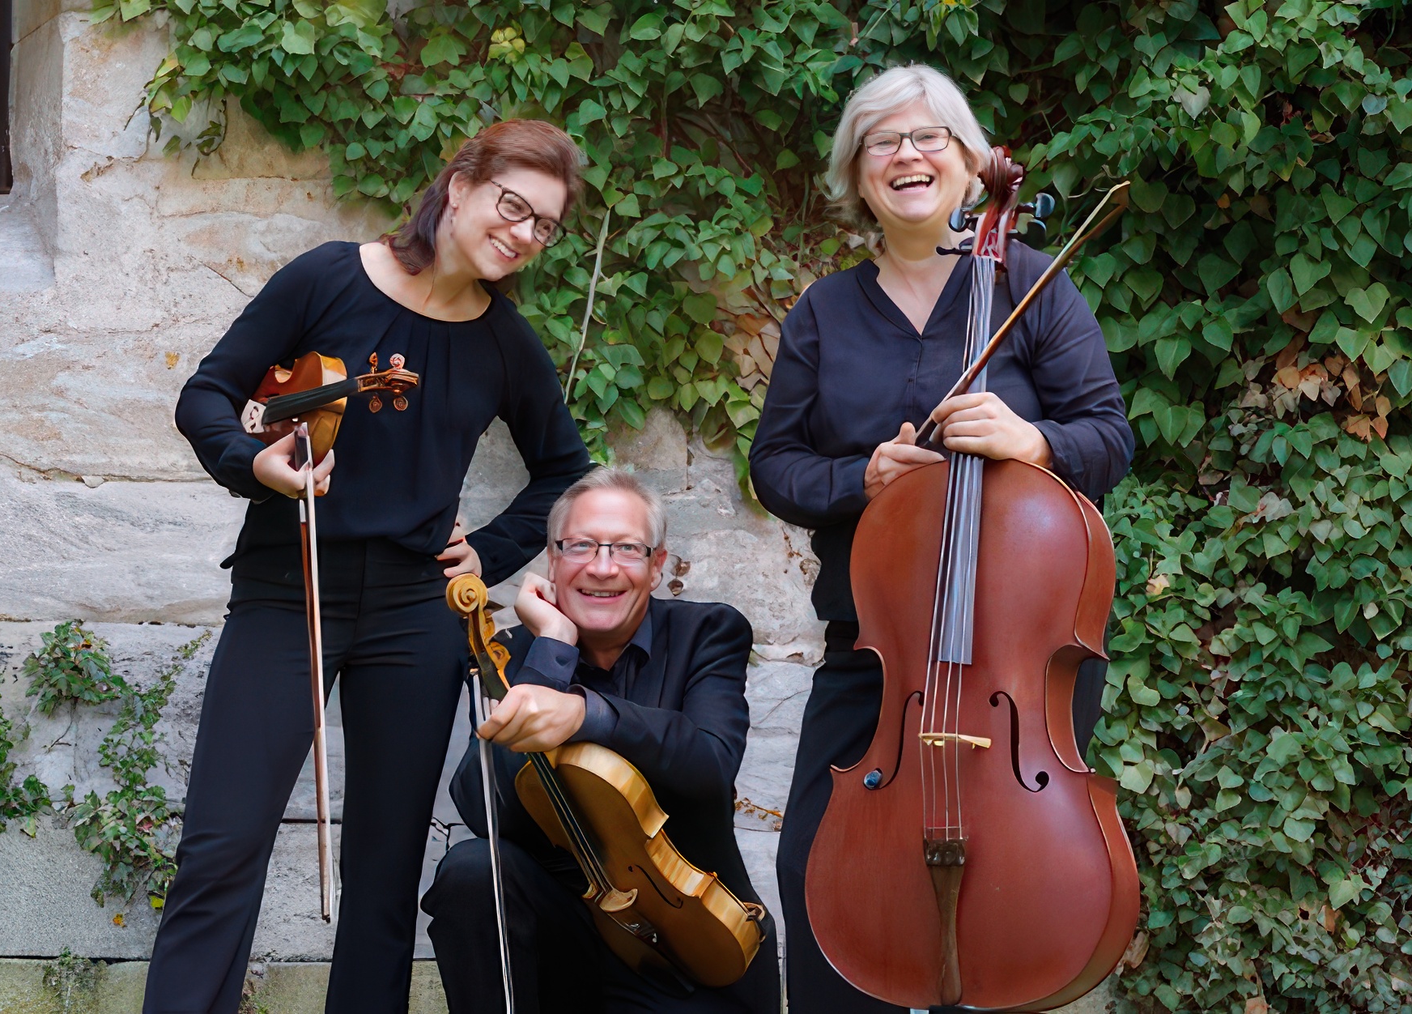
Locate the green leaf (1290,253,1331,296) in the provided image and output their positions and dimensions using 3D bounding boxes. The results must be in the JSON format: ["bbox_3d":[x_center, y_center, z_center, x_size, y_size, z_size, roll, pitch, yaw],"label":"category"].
[{"bbox_3d":[0.972,-0.374,5.100,0.063,0.071,0.020,17,-18,11],"label":"green leaf"}]

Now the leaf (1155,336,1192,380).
[{"bbox_3d":[0.749,-0.238,5.080,0.059,0.074,0.020,9,-20,3],"label":"leaf"}]

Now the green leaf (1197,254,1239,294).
[{"bbox_3d":[0.825,-0.375,5.100,0.067,0.067,0.022,1,-17,6],"label":"green leaf"}]

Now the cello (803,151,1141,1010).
[{"bbox_3d":[0.372,0.095,4.370,0.440,1.260,0.260,-1,-11,23],"label":"cello"}]

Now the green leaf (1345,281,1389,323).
[{"bbox_3d":[1.060,-0.328,5.080,0.070,0.070,0.020,-6,-20,-2],"label":"green leaf"}]

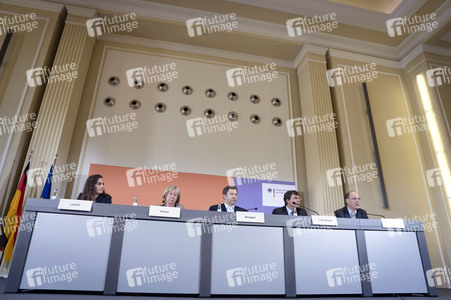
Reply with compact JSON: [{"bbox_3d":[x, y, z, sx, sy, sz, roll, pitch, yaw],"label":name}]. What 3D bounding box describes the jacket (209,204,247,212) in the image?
[{"bbox_3d":[0.025,0.933,3.657,0.540,0.600,0.360,7,-21,-14],"label":"jacket"}]

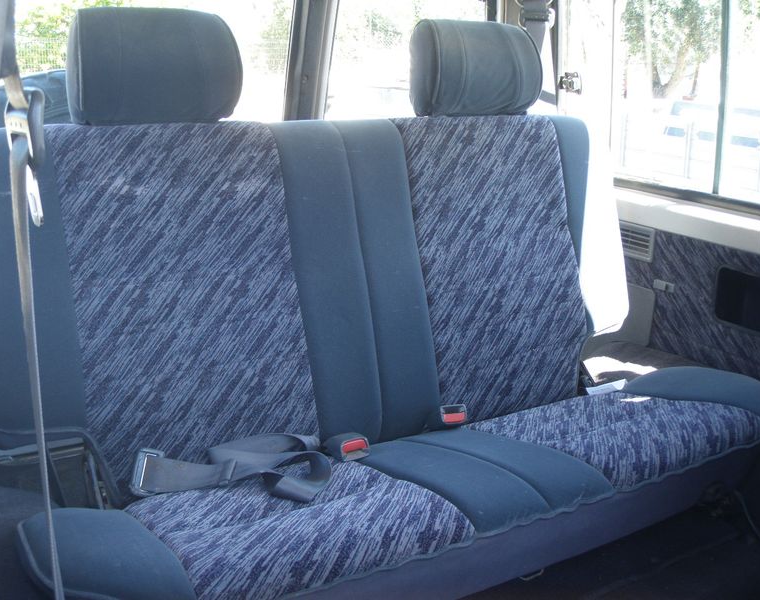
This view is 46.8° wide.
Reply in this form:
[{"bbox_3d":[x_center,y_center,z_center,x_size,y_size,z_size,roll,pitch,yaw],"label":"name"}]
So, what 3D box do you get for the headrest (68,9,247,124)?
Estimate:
[{"bbox_3d":[-0.329,-0.343,1.293,0.232,0.160,0.117,-8,9,-28],"label":"headrest"}]

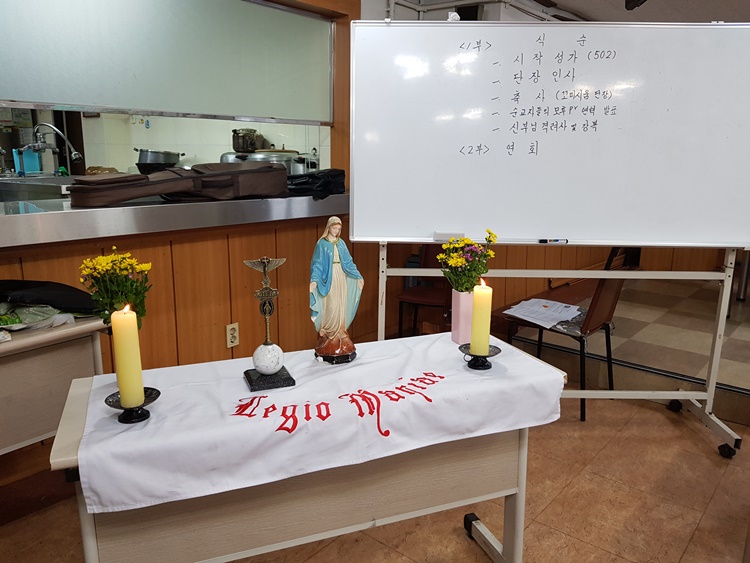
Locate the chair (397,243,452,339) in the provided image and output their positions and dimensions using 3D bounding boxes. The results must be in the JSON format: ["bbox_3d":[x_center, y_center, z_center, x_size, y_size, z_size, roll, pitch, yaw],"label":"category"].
[{"bbox_3d":[0.439,0.084,3.559,0.420,0.880,0.500,7,14,27],"label":"chair"}]

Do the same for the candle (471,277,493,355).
[{"bbox_3d":[0.294,0.099,1.539,0.052,0.205,0.052,1,13,0],"label":"candle"}]

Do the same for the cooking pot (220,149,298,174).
[{"bbox_3d":[-0.852,-0.818,4.183,0.550,0.300,0.500,1,13,0],"label":"cooking pot"}]

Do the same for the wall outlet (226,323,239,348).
[{"bbox_3d":[-0.663,0.253,2.640,0.015,0.115,0.066,11,17,40],"label":"wall outlet"}]

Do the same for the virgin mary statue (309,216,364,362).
[{"bbox_3d":[-0.111,0.020,1.588,0.153,0.406,0.120,-2,13,-13],"label":"virgin mary statue"}]

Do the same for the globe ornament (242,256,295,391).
[{"bbox_3d":[-0.273,0.097,1.428,0.113,0.323,0.112,-5,14,-22],"label":"globe ornament"}]

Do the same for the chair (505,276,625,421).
[{"bbox_3d":[1.035,0.210,3.018,0.420,0.880,0.550,-11,17,-43],"label":"chair"}]

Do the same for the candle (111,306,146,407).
[{"bbox_3d":[-0.535,0.161,1.216,0.055,0.217,0.055,-5,14,-22],"label":"candle"}]

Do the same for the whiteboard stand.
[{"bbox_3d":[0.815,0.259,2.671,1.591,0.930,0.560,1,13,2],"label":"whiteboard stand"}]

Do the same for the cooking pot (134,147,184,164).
[{"bbox_3d":[-1.569,-0.899,4.112,0.360,0.120,0.290,1,13,0],"label":"cooking pot"}]

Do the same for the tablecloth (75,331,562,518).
[{"bbox_3d":[-0.113,0.306,1.500,1.165,0.121,0.455,-5,14,-22],"label":"tablecloth"}]

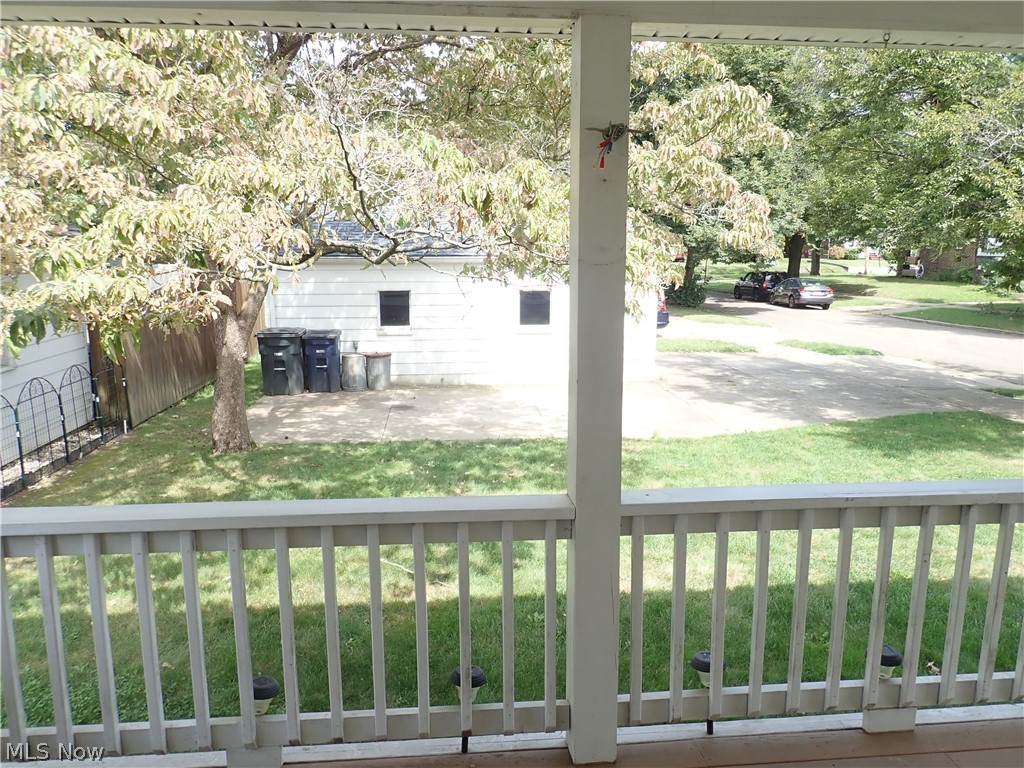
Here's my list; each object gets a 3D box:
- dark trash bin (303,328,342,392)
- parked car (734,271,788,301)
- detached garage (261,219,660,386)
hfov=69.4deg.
[{"bbox_3d":[-3.335,-0.397,13.069,0.630,1.050,0.760,-2,10,-10],"label":"dark trash bin"},{"bbox_3d":[14.419,-5.712,42.757,1.830,1.720,4.500,-2,10,-8],"label":"parked car"},{"bbox_3d":[-1.029,-2.098,15.850,7.200,3.400,5.400,-1,10,-5],"label":"detached garage"}]

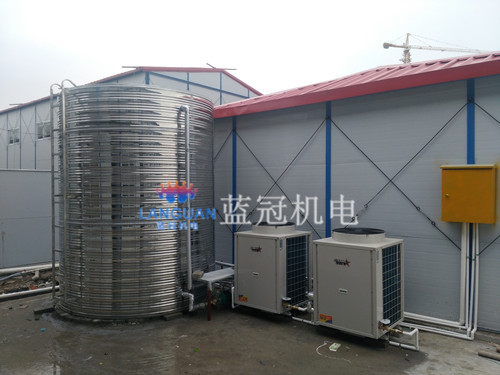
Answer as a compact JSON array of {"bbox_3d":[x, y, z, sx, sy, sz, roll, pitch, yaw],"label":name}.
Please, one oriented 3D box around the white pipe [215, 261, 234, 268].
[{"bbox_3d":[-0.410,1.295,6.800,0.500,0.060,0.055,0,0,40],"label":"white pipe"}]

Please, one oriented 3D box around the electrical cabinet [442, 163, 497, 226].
[{"bbox_3d":[2.431,0.062,4.512,0.510,0.640,0.230,0,0,40],"label":"electrical cabinet"}]

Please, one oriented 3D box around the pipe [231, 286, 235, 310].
[{"bbox_3d":[-0.230,1.472,5.400,0.040,0.290,0.040,0,0,40],"label":"pipe"}]

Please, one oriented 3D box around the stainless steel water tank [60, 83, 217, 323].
[{"bbox_3d":[-1.671,0.181,6.158,2.280,2.930,2.280,0,0,-15],"label":"stainless steel water tank"}]

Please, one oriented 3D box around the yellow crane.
[{"bbox_3d":[96.000,-37.500,207.000,58.000,80.000,3.500,0,0,-9],"label":"yellow crane"}]

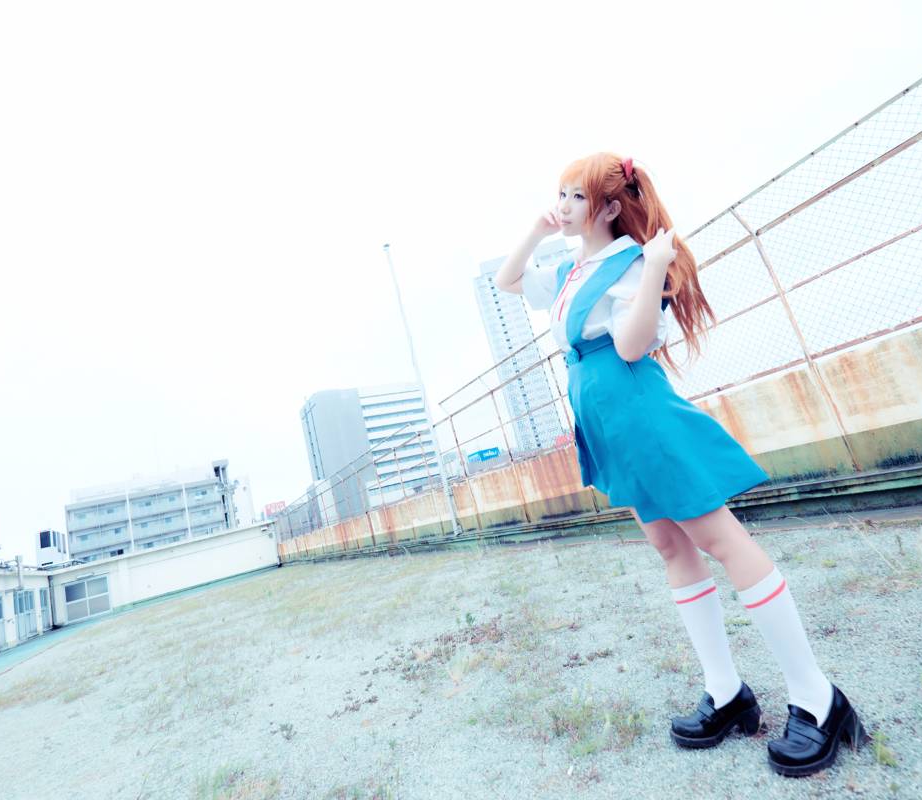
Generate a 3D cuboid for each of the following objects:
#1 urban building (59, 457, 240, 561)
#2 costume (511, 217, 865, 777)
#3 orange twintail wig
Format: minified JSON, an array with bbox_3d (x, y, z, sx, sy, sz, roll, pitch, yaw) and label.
[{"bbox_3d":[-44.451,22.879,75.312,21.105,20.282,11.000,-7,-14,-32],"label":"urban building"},{"bbox_3d":[0.540,0.185,1.323,0.480,1.350,0.460,-11,-12,-16],"label":"costume"},{"bbox_3d":[0.488,-0.403,1.421,0.320,0.690,0.280,-11,-12,-16],"label":"orange twintail wig"}]

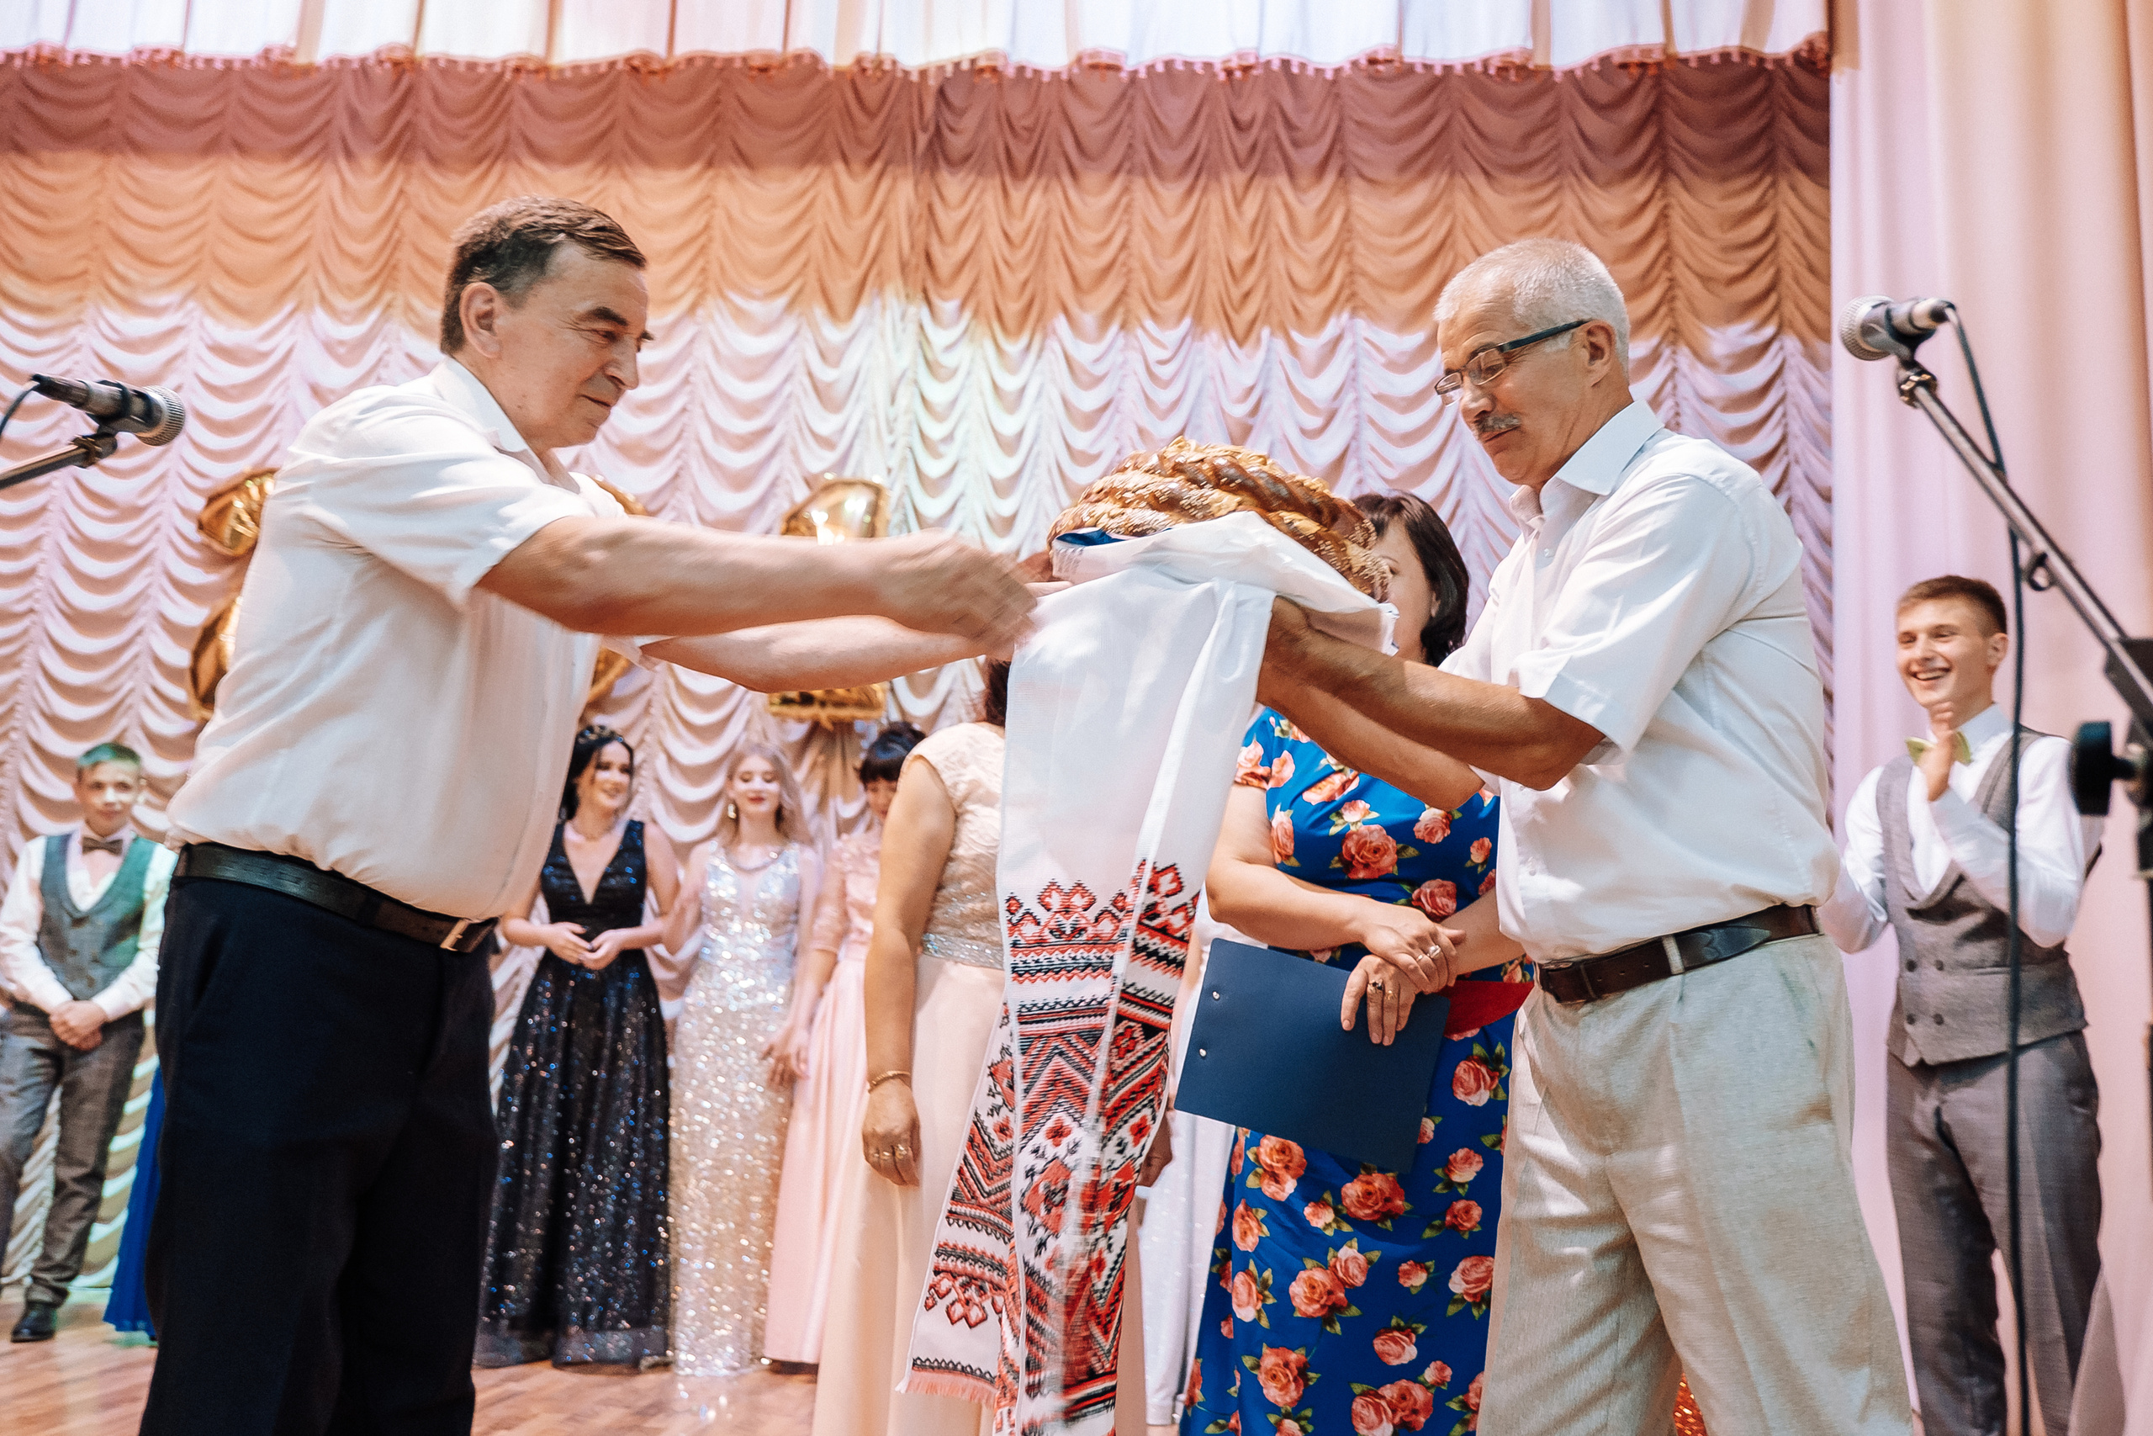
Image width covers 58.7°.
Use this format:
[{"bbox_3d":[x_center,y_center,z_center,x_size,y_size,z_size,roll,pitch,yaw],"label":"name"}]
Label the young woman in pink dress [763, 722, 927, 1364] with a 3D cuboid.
[{"bbox_3d":[-0.607,0.867,5.327,0.480,1.740,0.420,3,-11,-11],"label":"young woman in pink dress"}]

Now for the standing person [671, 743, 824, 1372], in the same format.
[{"bbox_3d":[-0.918,0.926,5.388,0.440,1.720,0.360,2,-11,-7],"label":"standing person"}]

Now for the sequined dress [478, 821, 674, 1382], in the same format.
[{"bbox_3d":[-1.365,1.017,5.362,0.550,1.475,0.460,3,-11,-11],"label":"sequined dress"}]

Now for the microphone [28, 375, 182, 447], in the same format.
[{"bbox_3d":[-0.770,-0.250,1.524,0.052,0.055,0.185,0,1,4],"label":"microphone"}]

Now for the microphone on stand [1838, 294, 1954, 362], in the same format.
[{"bbox_3d":[0.634,-0.304,1.472,0.052,0.055,0.170,0,7,3],"label":"microphone on stand"}]

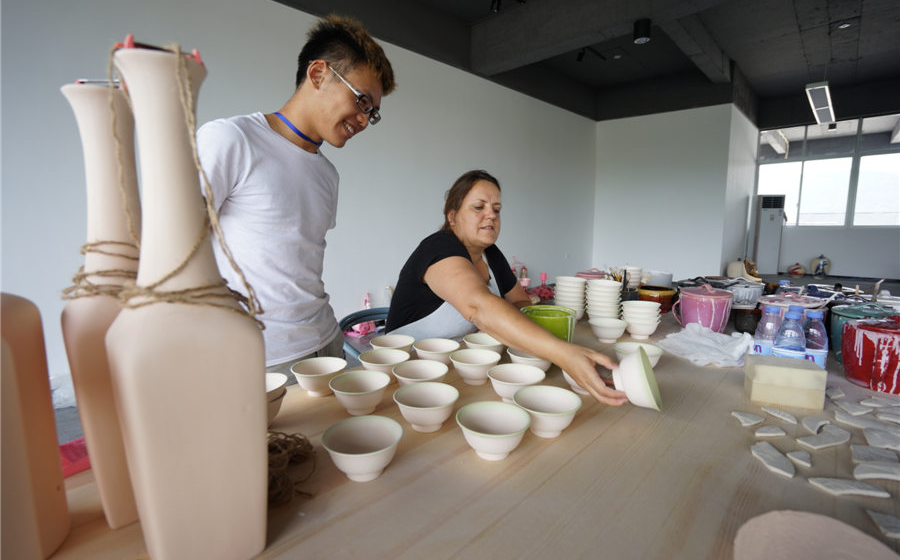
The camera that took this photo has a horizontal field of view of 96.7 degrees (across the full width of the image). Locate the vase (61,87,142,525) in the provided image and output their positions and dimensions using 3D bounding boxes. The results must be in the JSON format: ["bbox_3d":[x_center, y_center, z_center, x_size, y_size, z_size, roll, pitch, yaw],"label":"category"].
[{"bbox_3d":[-0.431,0.040,0.538,0.135,0.547,0.135,7,11,44],"label":"vase"}]

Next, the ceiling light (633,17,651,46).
[{"bbox_3d":[1.824,-2.345,3.800,0.142,0.182,0.142,0,8,0],"label":"ceiling light"}]

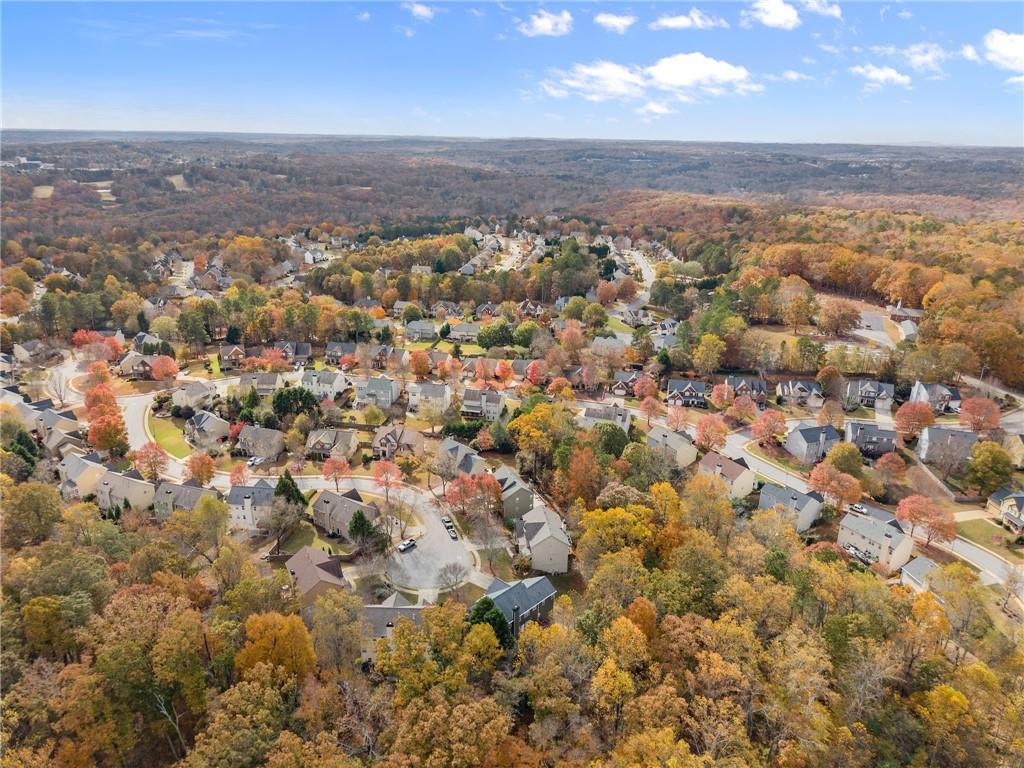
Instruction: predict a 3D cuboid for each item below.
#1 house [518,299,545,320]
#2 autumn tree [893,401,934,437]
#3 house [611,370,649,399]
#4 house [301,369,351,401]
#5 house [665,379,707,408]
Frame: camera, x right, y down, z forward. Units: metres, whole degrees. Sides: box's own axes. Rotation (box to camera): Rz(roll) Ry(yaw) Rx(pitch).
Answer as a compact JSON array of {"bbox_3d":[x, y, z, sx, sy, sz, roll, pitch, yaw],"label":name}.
[{"bbox_3d":[12.680,-47.560,457.300,14.300,10.400,11.500,2,19,2],"label":"house"},{"bbox_3d":[150.680,13.560,264.200,12.200,12.600,12.200,1,19,0],"label":"autumn tree"},{"bbox_3d":[54.492,-0.274,324.566,15.500,9.500,11.500,2,19,4],"label":"house"},{"bbox_3d":[-82.179,0.192,309.996,15.300,9.800,11.000,6,20,13],"label":"house"},{"bbox_3d":[75.808,3.399,308.948,15.300,9.600,11.500,4,19,8],"label":"house"}]

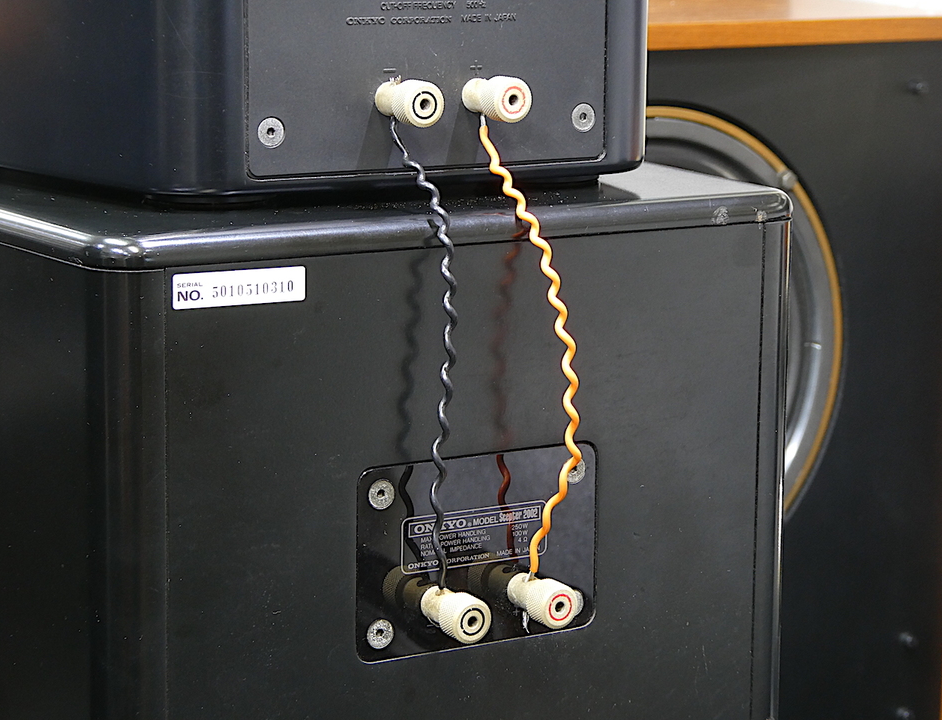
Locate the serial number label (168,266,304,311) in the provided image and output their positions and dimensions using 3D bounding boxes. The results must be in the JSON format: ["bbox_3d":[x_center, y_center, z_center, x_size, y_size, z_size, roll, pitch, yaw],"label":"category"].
[{"bbox_3d":[-0.088,-0.027,0.954,0.058,0.014,0.001,-6,12,-33],"label":"serial number label"}]

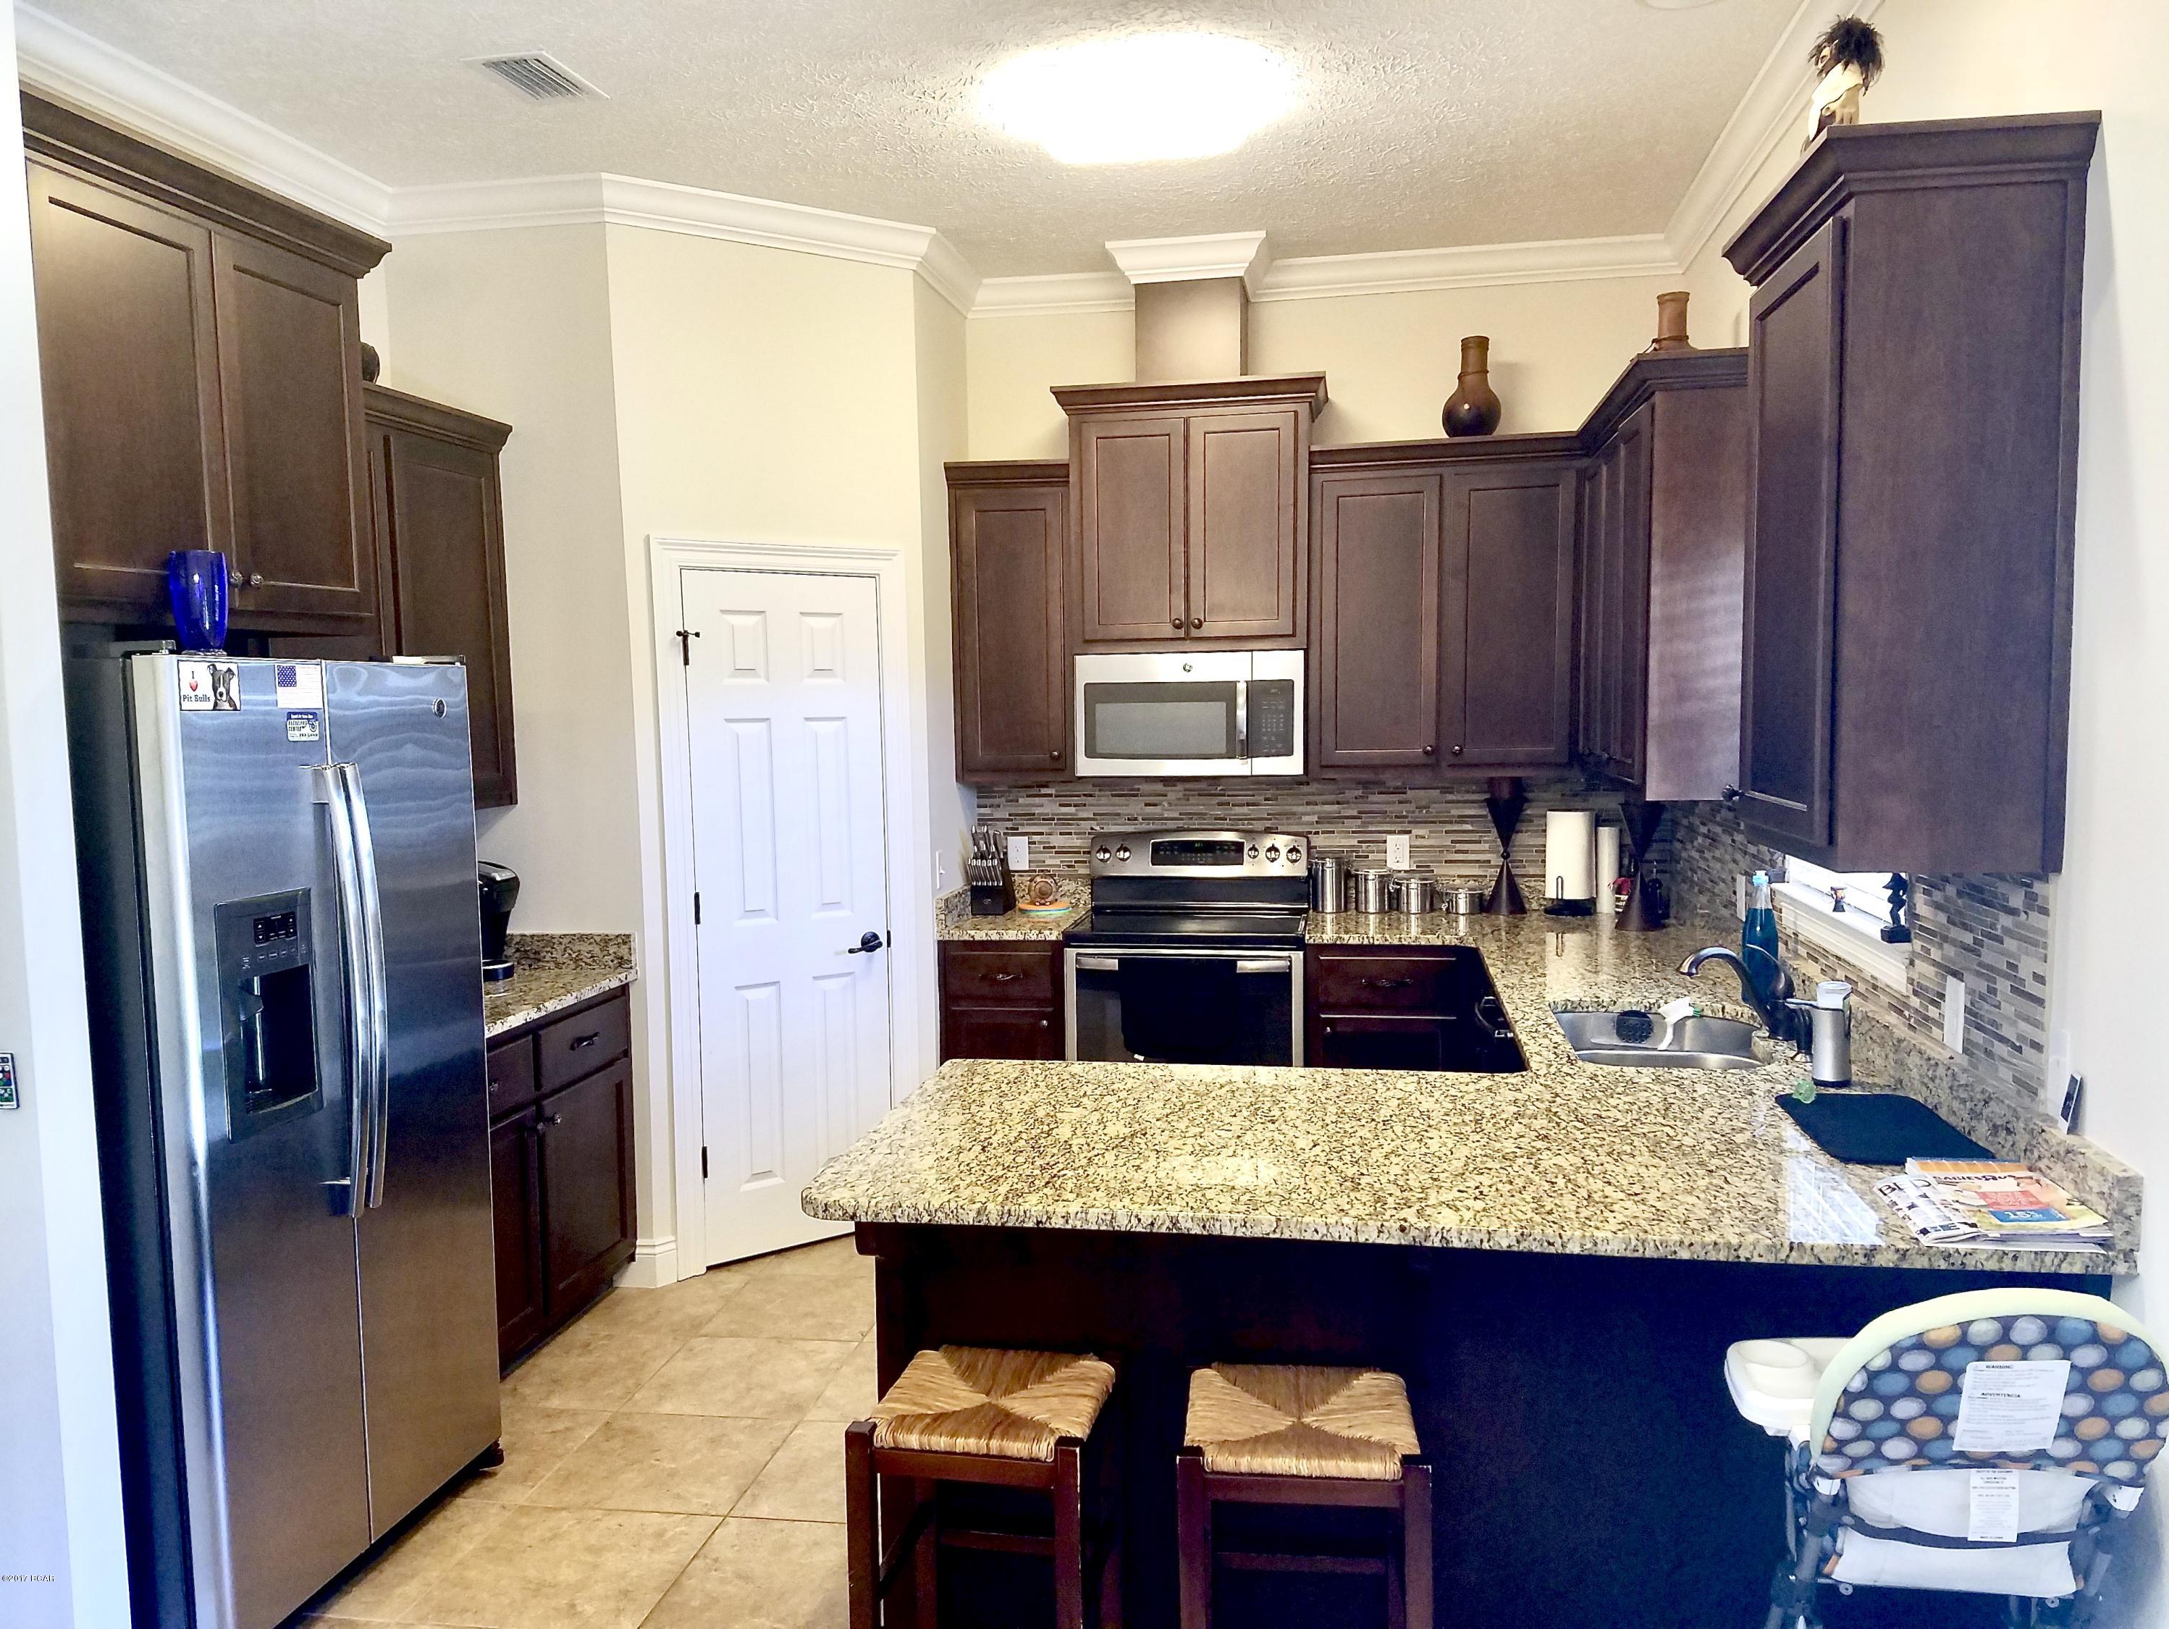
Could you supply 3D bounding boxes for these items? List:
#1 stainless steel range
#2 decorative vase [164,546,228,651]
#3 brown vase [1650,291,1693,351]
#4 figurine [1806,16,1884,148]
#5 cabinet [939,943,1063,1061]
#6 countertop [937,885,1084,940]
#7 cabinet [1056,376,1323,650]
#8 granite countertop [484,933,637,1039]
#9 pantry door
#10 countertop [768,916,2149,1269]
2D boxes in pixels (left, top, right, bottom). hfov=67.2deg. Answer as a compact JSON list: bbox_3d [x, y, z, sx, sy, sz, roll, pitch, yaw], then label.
[{"bbox_3d":[0.367,0.669,5.463,0.757,1.196,0.655,0,4,10],"label":"stainless steel range"},{"bbox_3d":[-1.523,-0.367,2.810,0.098,0.185,0.098,0,5,10],"label":"decorative vase"},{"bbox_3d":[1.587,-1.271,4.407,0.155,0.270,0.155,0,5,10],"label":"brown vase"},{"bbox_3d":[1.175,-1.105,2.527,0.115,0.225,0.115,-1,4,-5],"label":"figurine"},{"bbox_3d":[-0.208,0.816,5.585,0.412,0.880,0.630,0,5,10],"label":"cabinet"},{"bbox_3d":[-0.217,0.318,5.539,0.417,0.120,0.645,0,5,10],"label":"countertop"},{"bbox_3d":[0.369,-0.973,5.471,0.878,0.860,0.420,0,4,10],"label":"cabinet"},{"bbox_3d":[-1.687,0.445,4.194,0.657,0.136,1.045,0,4,10],"label":"granite countertop"},{"bbox_3d":[-0.888,0.299,4.923,0.635,2.030,0.040,-4,5,-37],"label":"pantry door"},{"bbox_3d":[0.760,0.473,3.994,1.882,0.045,3.406,0,4,10],"label":"countertop"}]

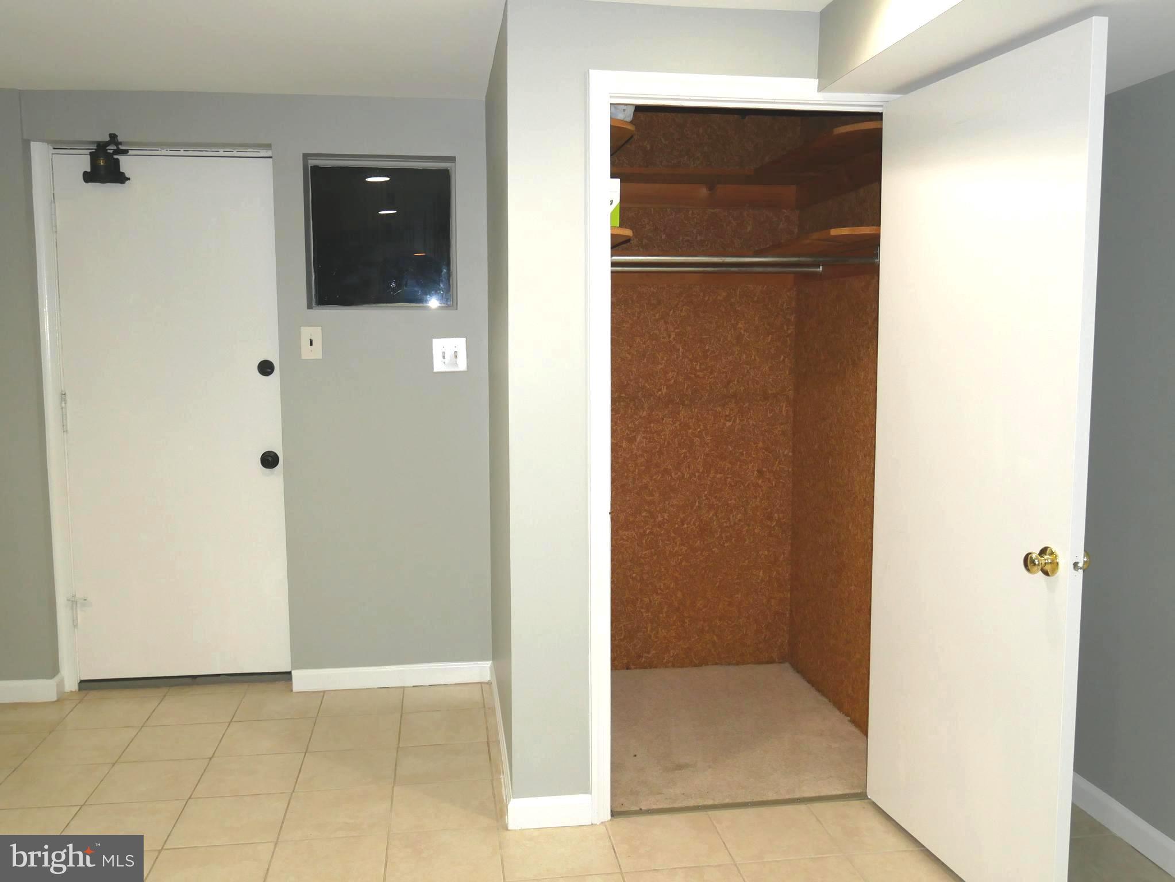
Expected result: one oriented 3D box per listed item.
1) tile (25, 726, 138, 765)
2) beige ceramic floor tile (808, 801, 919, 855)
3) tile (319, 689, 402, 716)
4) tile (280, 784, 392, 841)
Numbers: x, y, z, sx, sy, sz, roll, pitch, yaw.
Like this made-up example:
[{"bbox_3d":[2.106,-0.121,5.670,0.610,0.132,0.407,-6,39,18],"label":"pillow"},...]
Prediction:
[{"bbox_3d":[-1.715,1.045,3.460,0.300,0.010,0.300,-1,6,-8],"label":"tile"},{"bbox_3d":[0.822,1.102,2.916,0.303,0.010,0.303,-1,6,-8],"label":"beige ceramic floor tile"},{"bbox_3d":[-0.853,0.998,3.880,0.300,0.010,0.295,-1,6,-8],"label":"tile"},{"bbox_3d":[-0.736,1.105,3.020,0.302,0.010,0.302,-1,6,-8],"label":"tile"}]

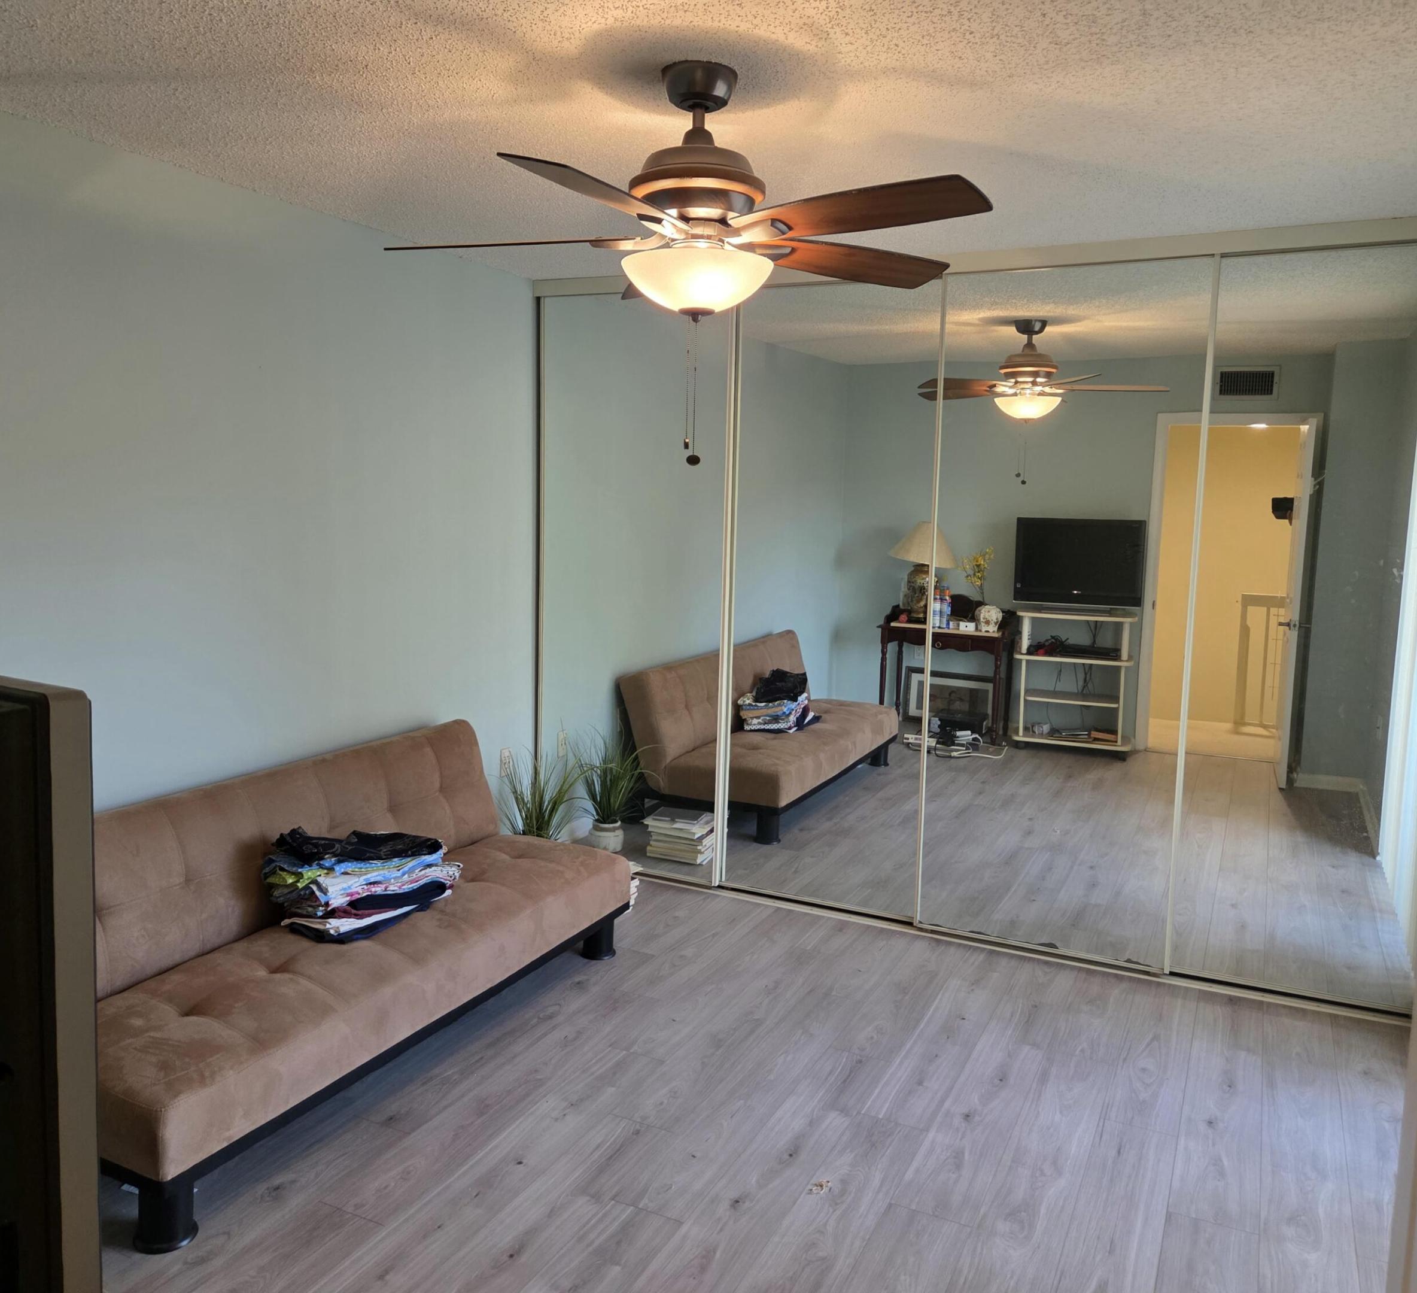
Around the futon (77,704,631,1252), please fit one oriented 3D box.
[{"bbox_3d":[-1.051,0.751,3.272,0.840,0.750,1.850,5,8,26],"label":"futon"}]

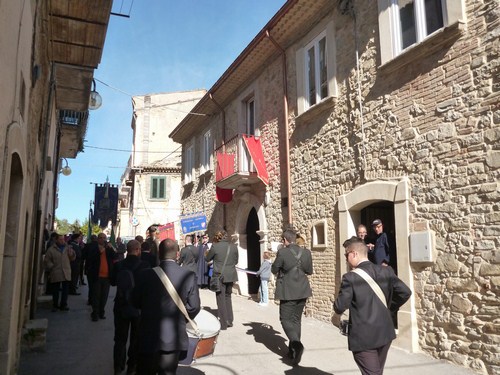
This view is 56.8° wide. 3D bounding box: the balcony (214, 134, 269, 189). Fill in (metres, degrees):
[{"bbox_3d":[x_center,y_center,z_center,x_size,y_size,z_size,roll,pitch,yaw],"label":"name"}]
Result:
[{"bbox_3d":[-0.419,-0.692,13.252,0.660,1.120,2.200,2,-7,-19],"label":"balcony"}]

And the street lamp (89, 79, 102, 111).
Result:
[{"bbox_3d":[-3.089,-1.839,8.887,0.520,0.700,0.350,2,-7,-23],"label":"street lamp"}]

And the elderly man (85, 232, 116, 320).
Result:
[{"bbox_3d":[-2.998,1.801,9.342,0.560,1.730,0.420,2,-7,-25],"label":"elderly man"}]

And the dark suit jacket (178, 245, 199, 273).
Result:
[{"bbox_3d":[-1.467,1.749,11.059,0.520,0.750,0.340,2,-7,-18],"label":"dark suit jacket"}]

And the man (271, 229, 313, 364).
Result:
[{"bbox_3d":[0.557,1.425,6.181,0.550,1.730,0.480,2,-7,-18],"label":"man"}]

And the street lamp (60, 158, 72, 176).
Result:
[{"bbox_3d":[-7.029,-0.796,17.588,0.520,0.720,0.350,2,-7,-23],"label":"street lamp"}]

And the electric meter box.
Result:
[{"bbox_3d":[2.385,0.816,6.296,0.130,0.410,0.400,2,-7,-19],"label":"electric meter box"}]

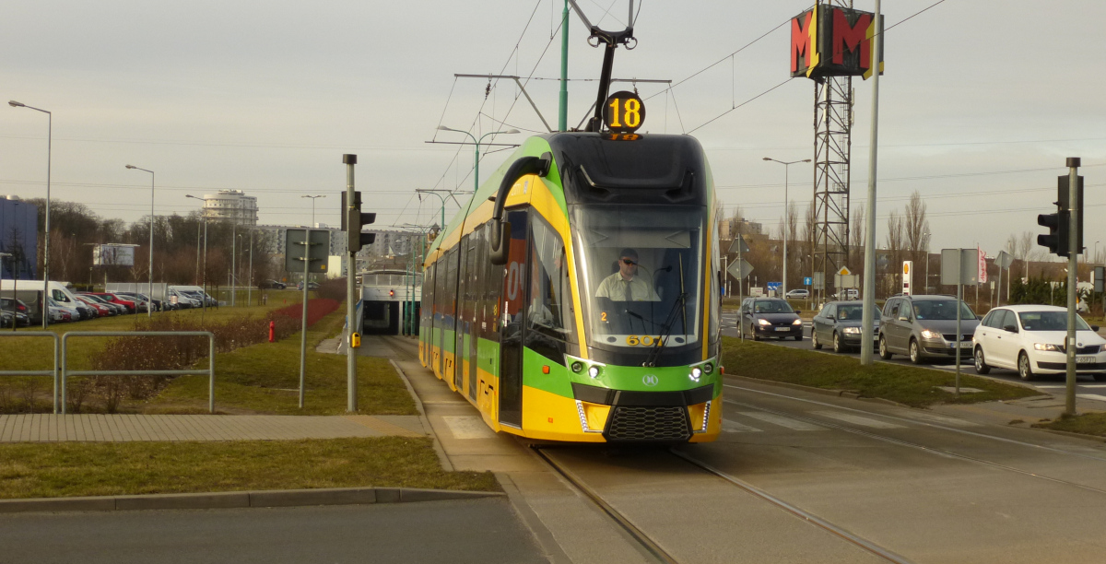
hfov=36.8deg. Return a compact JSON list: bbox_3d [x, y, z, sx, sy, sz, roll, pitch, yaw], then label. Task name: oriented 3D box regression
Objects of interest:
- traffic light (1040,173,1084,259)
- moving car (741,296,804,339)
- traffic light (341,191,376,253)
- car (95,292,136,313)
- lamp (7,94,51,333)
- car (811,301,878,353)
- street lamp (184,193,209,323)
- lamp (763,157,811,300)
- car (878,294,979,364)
[{"bbox_3d":[7.098,-0.914,23.200,0.620,1.140,0.500,1,0,-2],"label":"traffic light"},{"bbox_3d":[7.608,1.300,58.104,1.720,1.460,4.400,1,0,-4],"label":"moving car"},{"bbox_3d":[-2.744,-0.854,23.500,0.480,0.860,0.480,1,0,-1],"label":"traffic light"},{"bbox_3d":[-31.091,1.550,115.005,4.250,1.650,1.780,1,0,1],"label":"car"},{"bbox_3d":[-23.463,-3.038,74.500,1.950,10.200,0.320,1,0,-4],"label":"lamp"},{"bbox_3d":[8.668,1.270,47.804,1.770,1.460,4.750,1,0,-4],"label":"car"},{"bbox_3d":[-31.790,-2.560,148.000,1.900,10.300,0.350,1,0,-6],"label":"street lamp"},{"bbox_3d":[16.030,-3.070,114.000,3.200,10.900,0.350,1,0,-4],"label":"lamp"},{"bbox_3d":[9.360,1.160,40.900,1.800,1.640,4.400,1,0,-5],"label":"car"}]

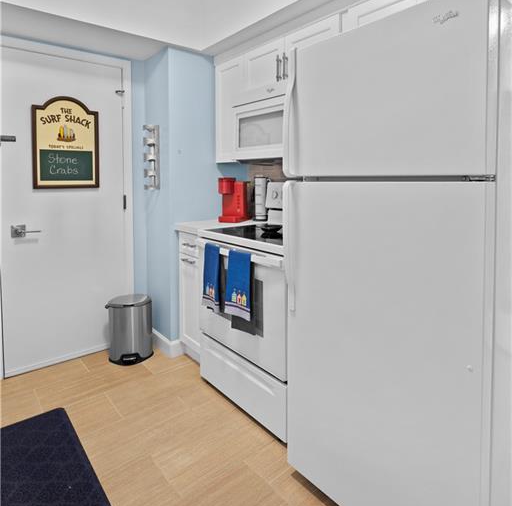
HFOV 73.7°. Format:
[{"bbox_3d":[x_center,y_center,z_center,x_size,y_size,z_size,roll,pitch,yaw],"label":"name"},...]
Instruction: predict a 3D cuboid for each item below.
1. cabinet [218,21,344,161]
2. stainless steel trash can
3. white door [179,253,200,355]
[{"bbox_3d":[0.194,-0.978,2.259,0.344,0.710,1.165,-6,10,-38],"label":"cabinet"},{"bbox_3d":[-0.902,0.540,2.463,0.324,0.428,0.251,-3,8,-19],"label":"stainless steel trash can"},{"bbox_3d":[-0.438,0.333,2.305,0.036,0.616,0.293,-6,10,-38],"label":"white door"}]

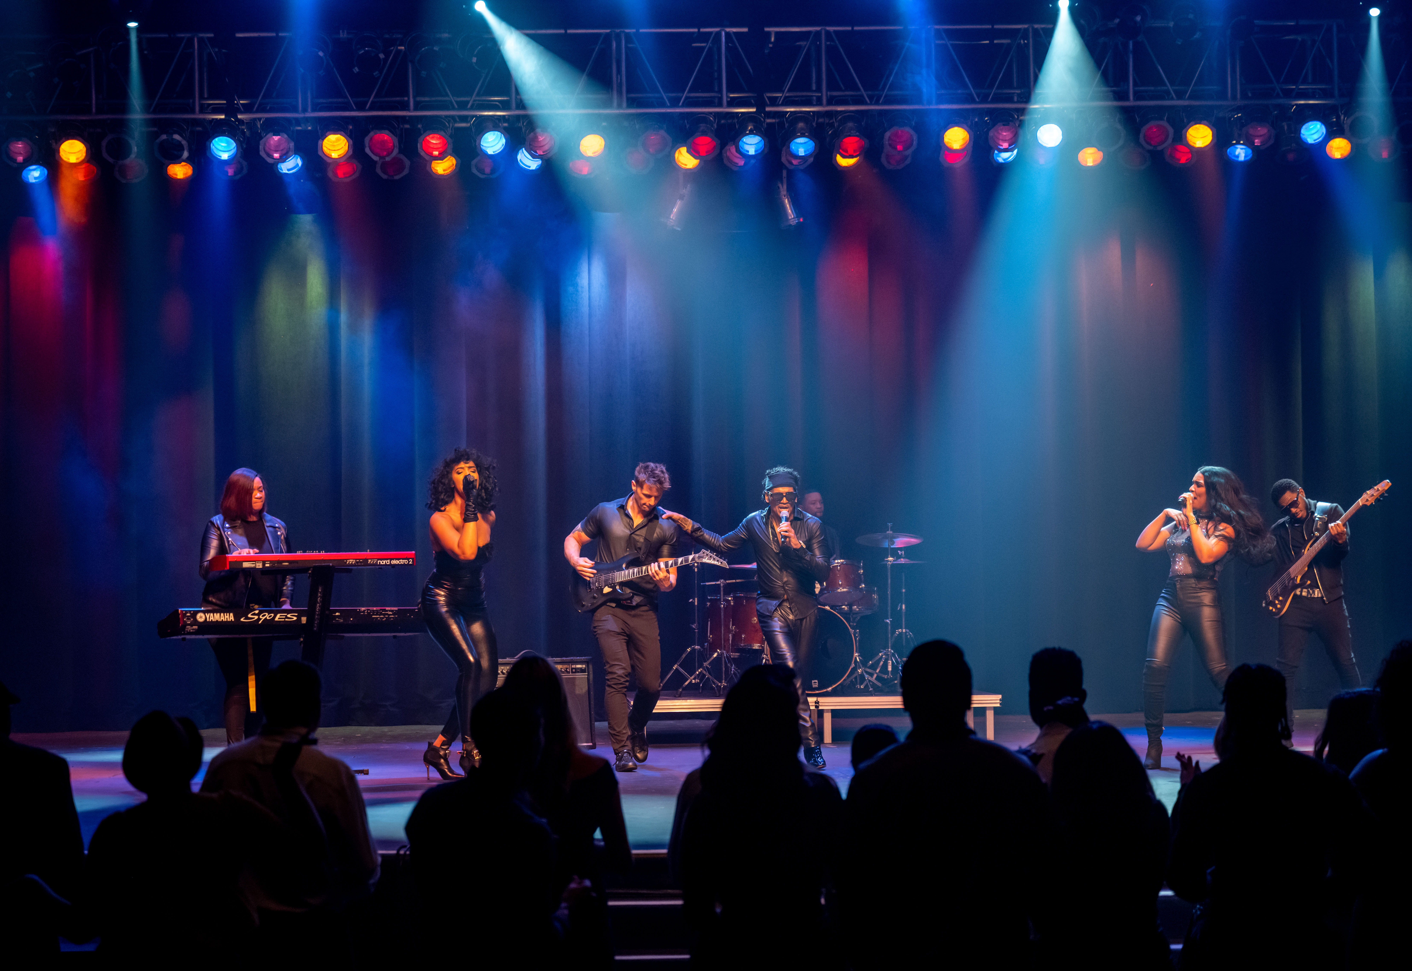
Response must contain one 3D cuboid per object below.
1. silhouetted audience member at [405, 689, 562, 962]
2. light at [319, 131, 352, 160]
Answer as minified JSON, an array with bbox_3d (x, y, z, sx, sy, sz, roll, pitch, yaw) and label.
[{"bbox_3d":[-0.634,1.436,8.171,0.520,1.700,0.330,-1,-2,14],"label":"silhouetted audience member"},{"bbox_3d":[-2.780,-2.605,21.298,0.250,0.250,0.290,0,32,-4],"label":"light"}]

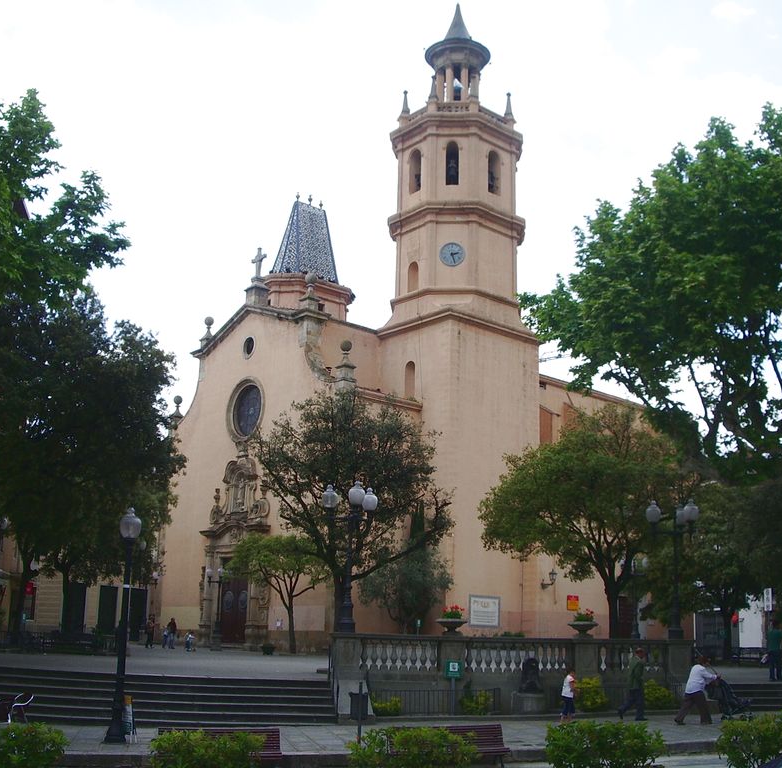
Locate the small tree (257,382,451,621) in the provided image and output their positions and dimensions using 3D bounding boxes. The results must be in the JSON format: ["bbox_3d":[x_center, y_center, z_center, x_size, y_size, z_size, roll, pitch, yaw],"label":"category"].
[{"bbox_3d":[-1.186,4.246,30.882,6.090,8.510,5.790,2,-14,0],"label":"small tree"}]

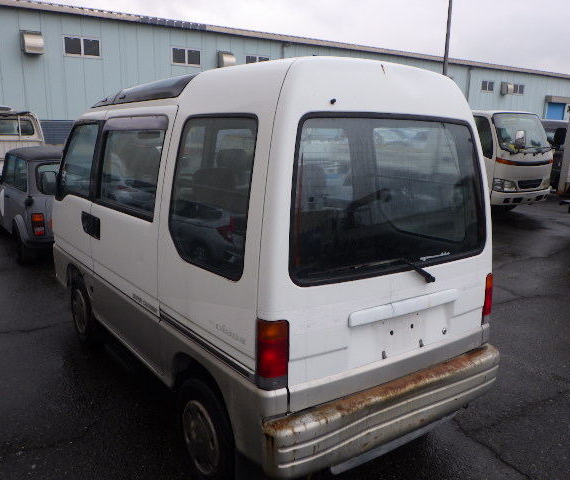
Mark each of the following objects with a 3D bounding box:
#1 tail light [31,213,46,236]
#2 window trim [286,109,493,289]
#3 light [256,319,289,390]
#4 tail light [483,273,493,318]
[{"bbox_3d":[-2.605,-0.158,5.460,0.110,0.225,0.060,-4,13,-29],"label":"tail light"},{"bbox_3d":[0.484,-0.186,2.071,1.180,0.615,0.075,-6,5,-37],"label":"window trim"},{"bbox_3d":[-0.039,0.396,1.783,0.090,0.245,0.090,-6,14,-37],"label":"light"},{"bbox_3d":[0.979,0.281,2.552,0.090,0.245,0.090,-6,14,-37],"label":"tail light"}]

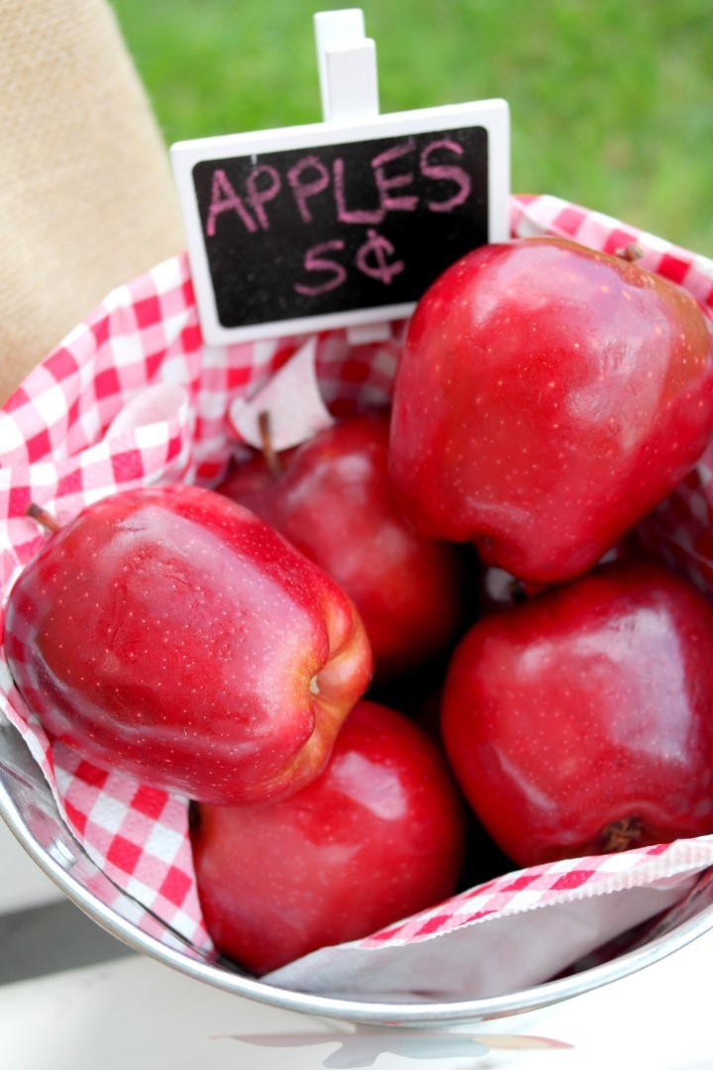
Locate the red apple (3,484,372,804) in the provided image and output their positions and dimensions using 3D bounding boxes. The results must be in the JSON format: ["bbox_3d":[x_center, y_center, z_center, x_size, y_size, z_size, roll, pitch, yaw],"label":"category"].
[{"bbox_3d":[-0.040,0.027,0.370,0.081,0.071,0.070,37,90,25],"label":"red apple"}]

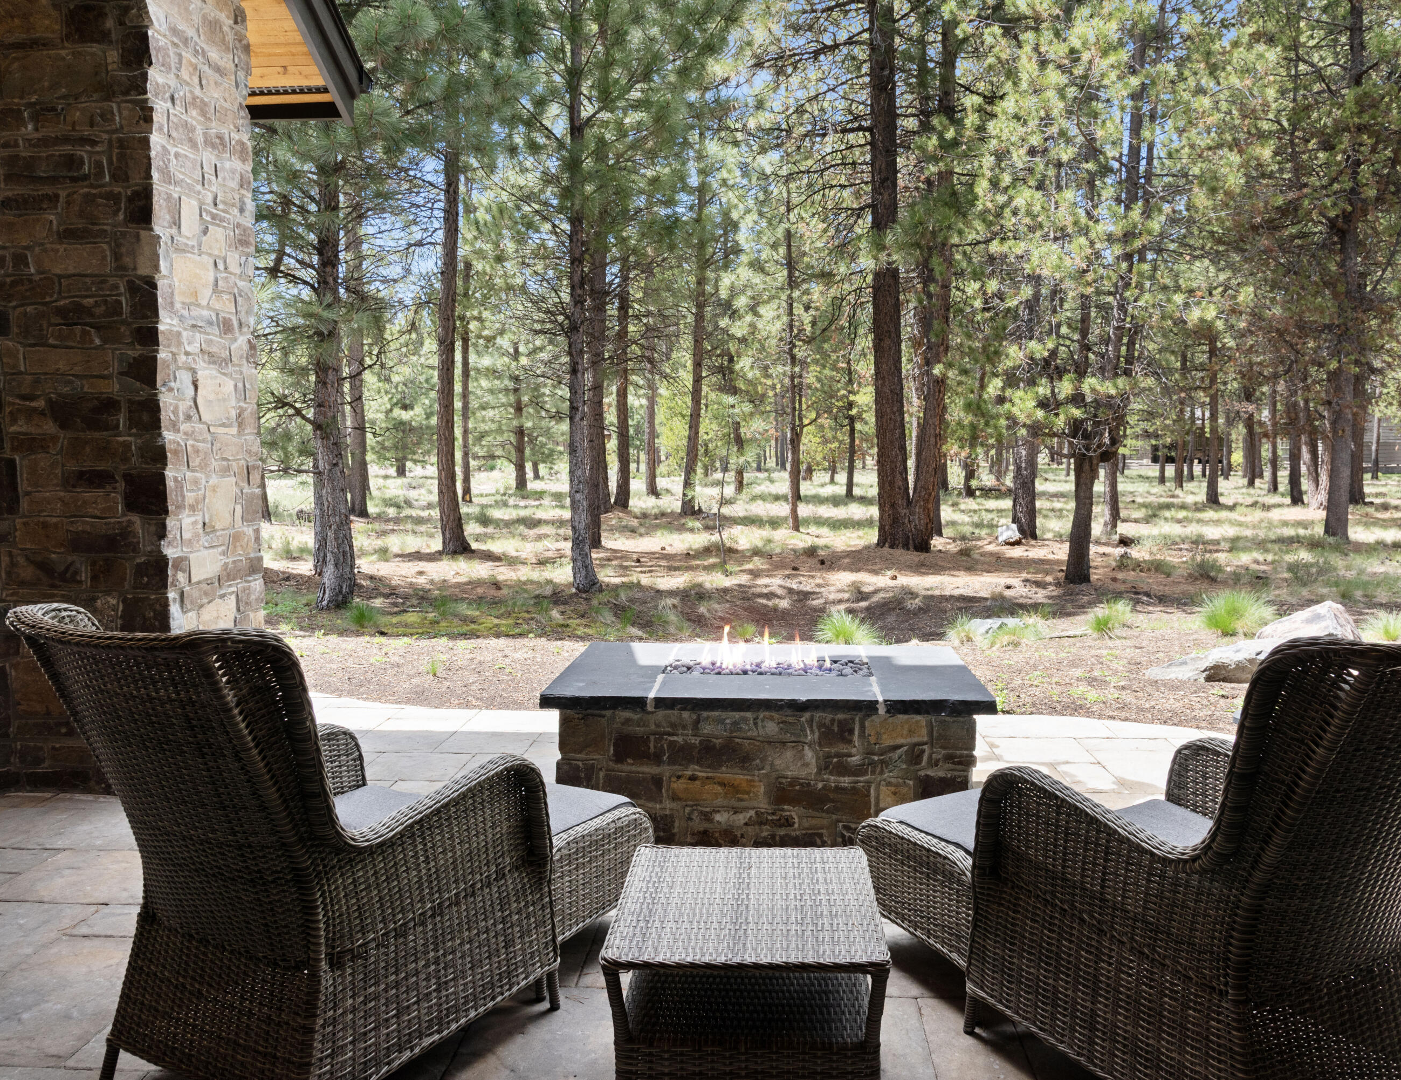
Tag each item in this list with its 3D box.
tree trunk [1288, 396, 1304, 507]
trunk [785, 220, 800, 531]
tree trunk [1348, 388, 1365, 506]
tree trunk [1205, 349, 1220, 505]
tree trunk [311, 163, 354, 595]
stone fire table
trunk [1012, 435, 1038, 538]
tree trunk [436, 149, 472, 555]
[{"bbox_3d":[13.635,-2.034,24.708,0.333,2.485,0.333,0,5,4],"label":"tree trunk"},{"bbox_3d":[1.489,-2.679,17.470,0.206,5.109,0.206,0,5,4],"label":"trunk"},{"bbox_3d":[14.850,-2.100,24.397,0.357,2.667,0.357,0,5,4],"label":"tree trunk"},{"bbox_3d":[11.755,-2.538,24.742,0.305,3.493,0.305,0,5,4],"label":"tree trunk"},{"bbox_3d":[-3.253,-1.344,9.524,0.347,3.891,0.347,0,5,4],"label":"tree trunk"},{"bbox_3d":[0.259,0.778,4.170,1.544,0.570,0.972,0,5,4],"label":"stone fire table"},{"bbox_3d":[4.944,-0.804,16.402,0.373,1.556,0.373,0,5,4],"label":"trunk"},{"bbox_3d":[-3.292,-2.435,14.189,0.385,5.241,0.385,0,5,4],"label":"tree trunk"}]

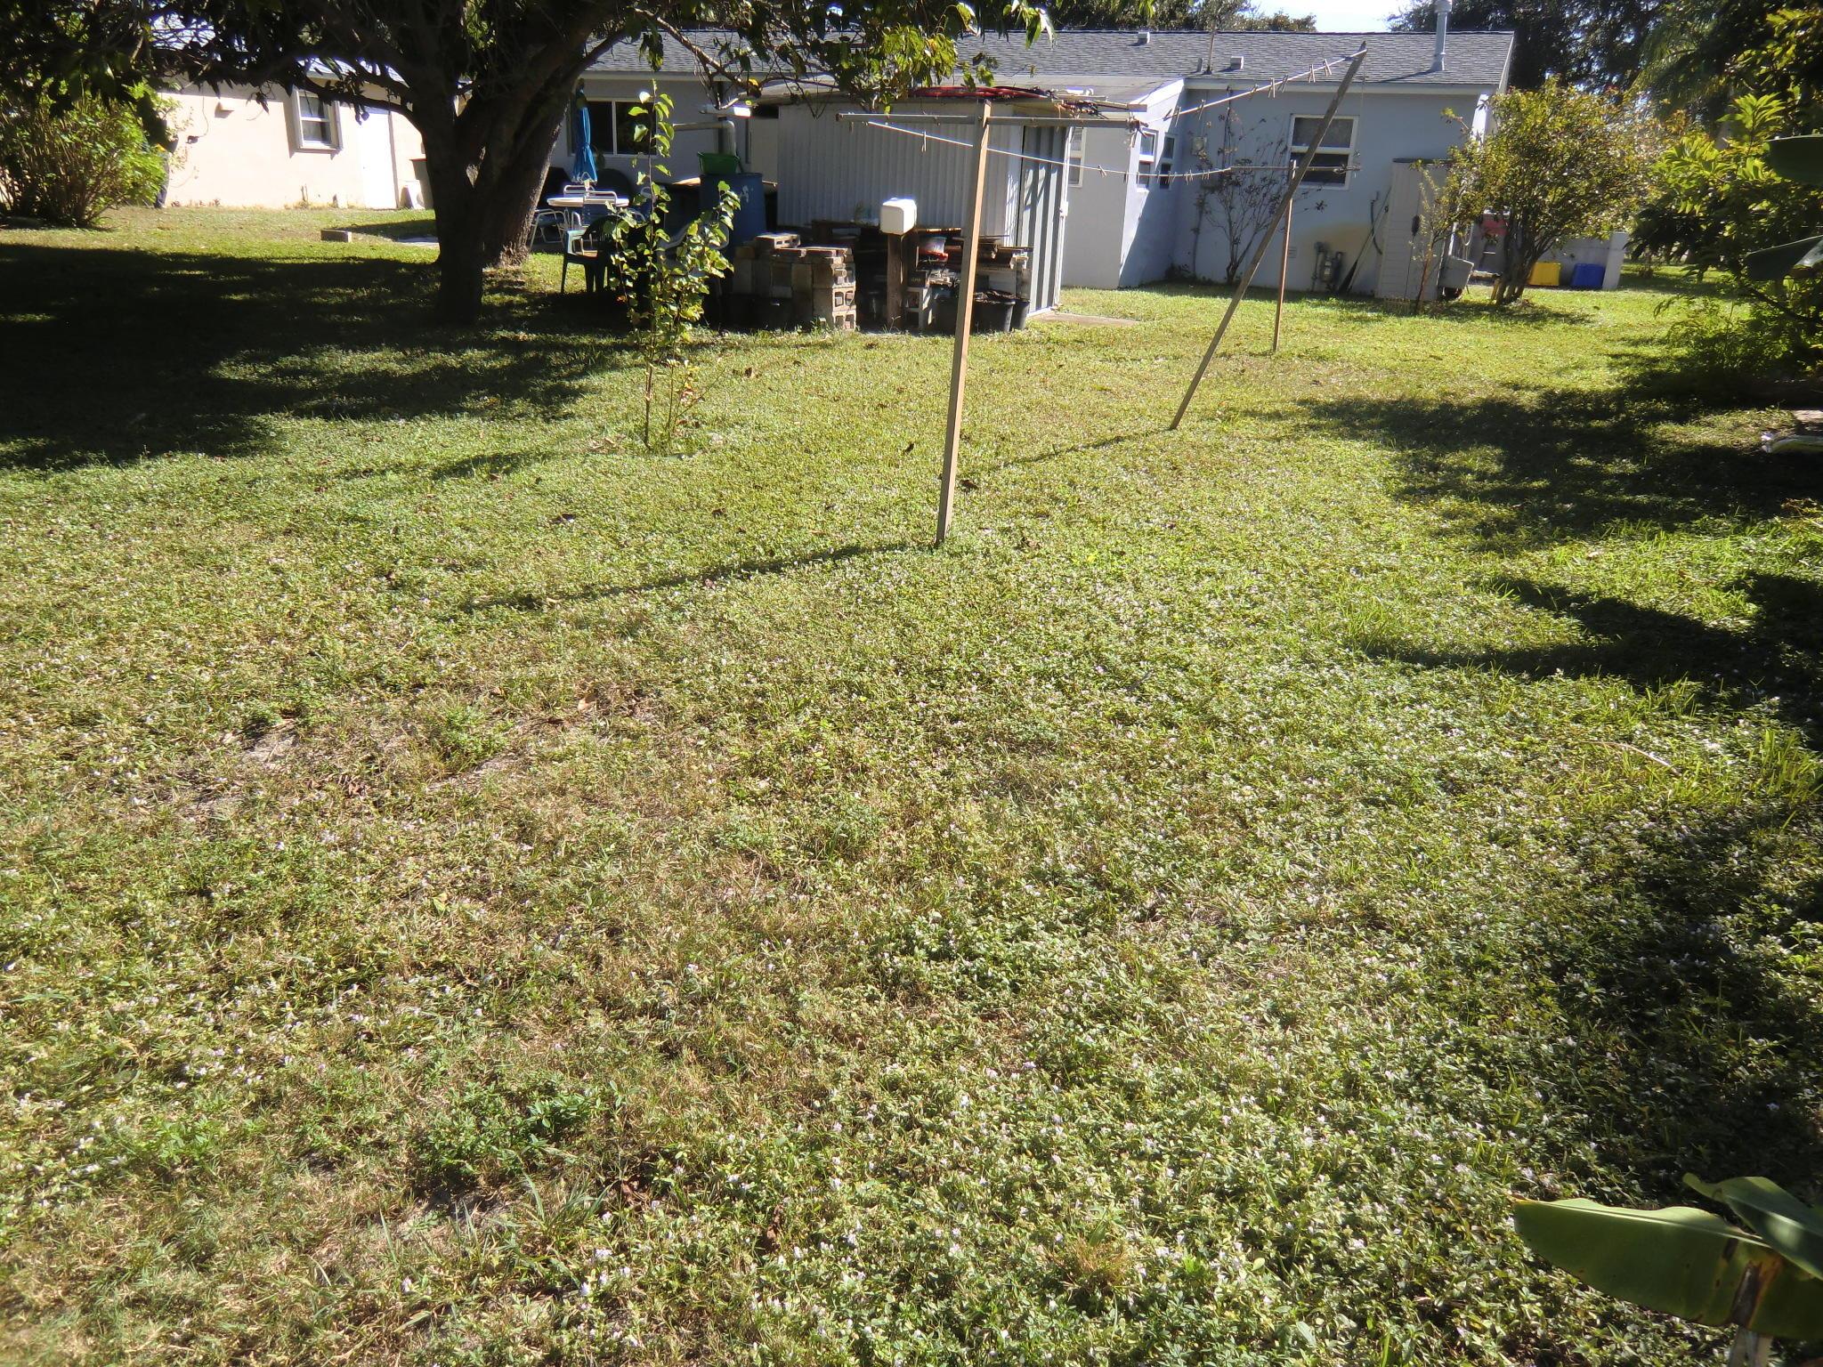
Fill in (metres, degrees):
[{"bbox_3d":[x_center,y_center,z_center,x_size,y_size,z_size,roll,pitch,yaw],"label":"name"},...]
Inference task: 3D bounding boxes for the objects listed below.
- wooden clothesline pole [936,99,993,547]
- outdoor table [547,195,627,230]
[{"bbox_3d":[0.201,-1.379,5.051,0.042,1.730,0.042,18,26,28],"label":"wooden clothesline pole"},{"bbox_3d":[-4.421,-6.219,17.339,1.120,0.720,1.120,-3,23,-13],"label":"outdoor table"}]

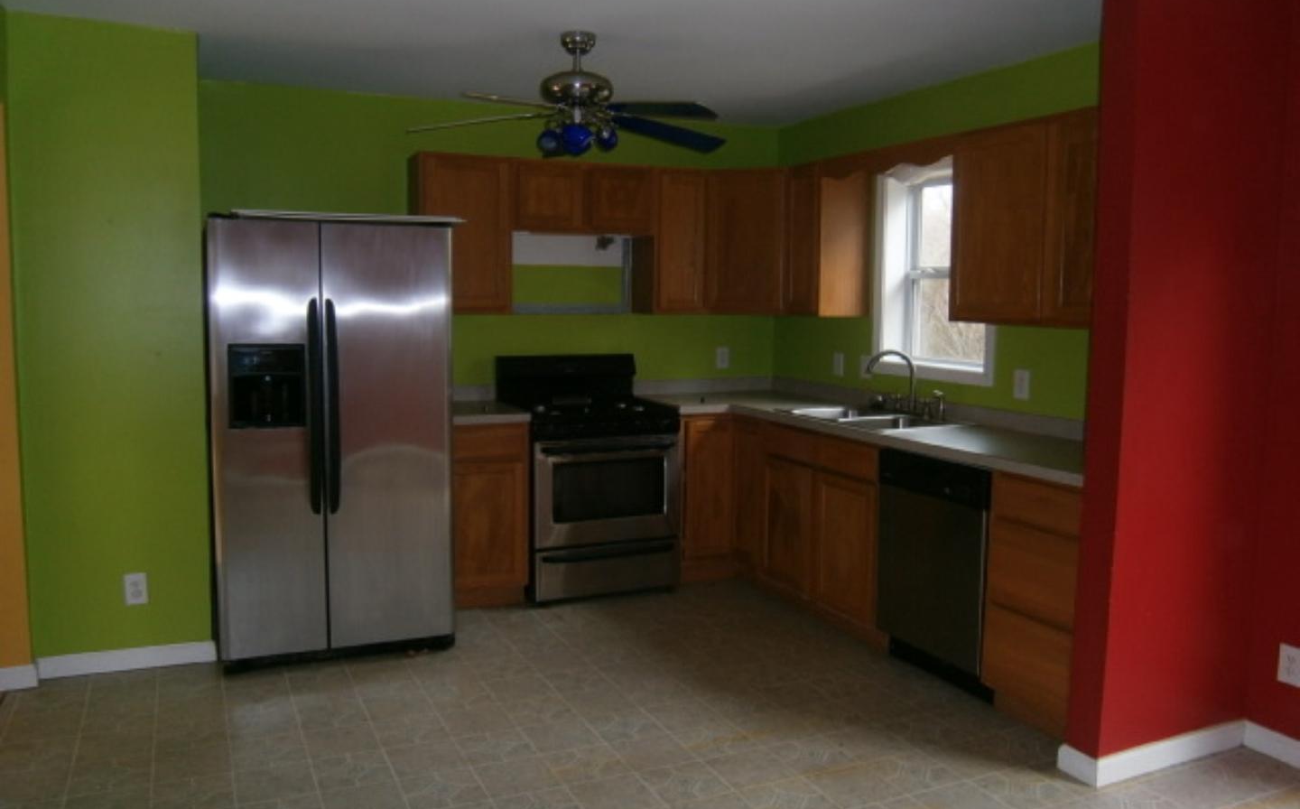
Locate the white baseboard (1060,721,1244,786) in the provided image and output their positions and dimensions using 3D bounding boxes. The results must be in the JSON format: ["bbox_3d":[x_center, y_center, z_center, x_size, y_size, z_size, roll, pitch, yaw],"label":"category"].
[{"bbox_3d":[1.629,1.097,3.132,0.689,0.088,0.138,-2,6,-25],"label":"white baseboard"}]

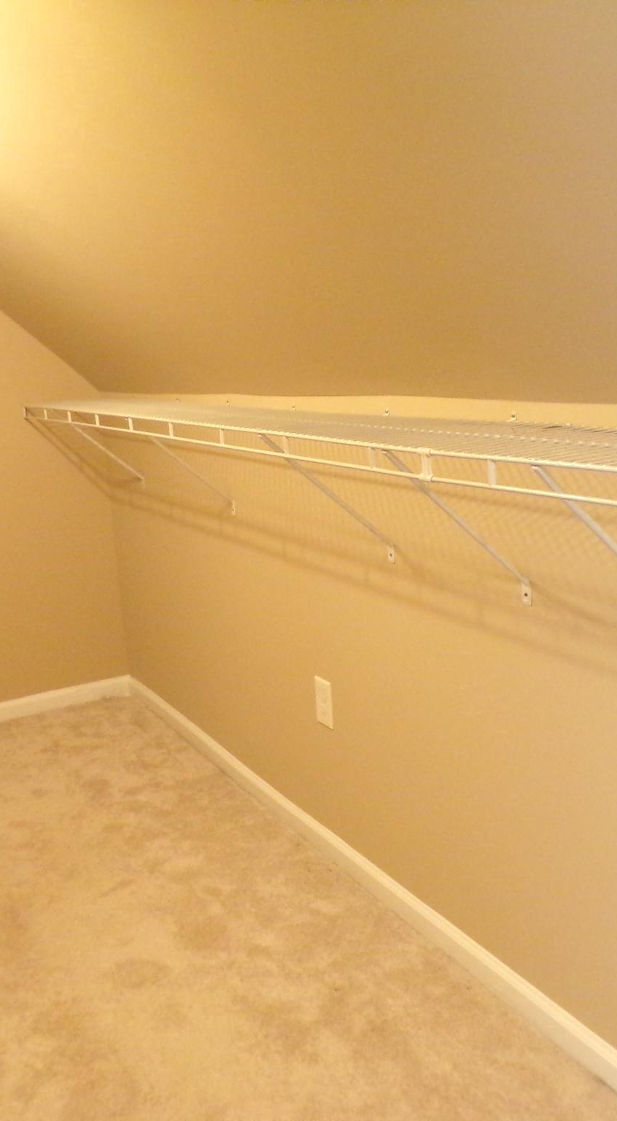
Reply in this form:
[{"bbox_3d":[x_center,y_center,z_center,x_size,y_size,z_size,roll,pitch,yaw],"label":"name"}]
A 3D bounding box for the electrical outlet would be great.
[{"bbox_3d":[0.044,0.359,2.615,0.009,0.117,0.075,-10,13,-26],"label":"electrical outlet"}]

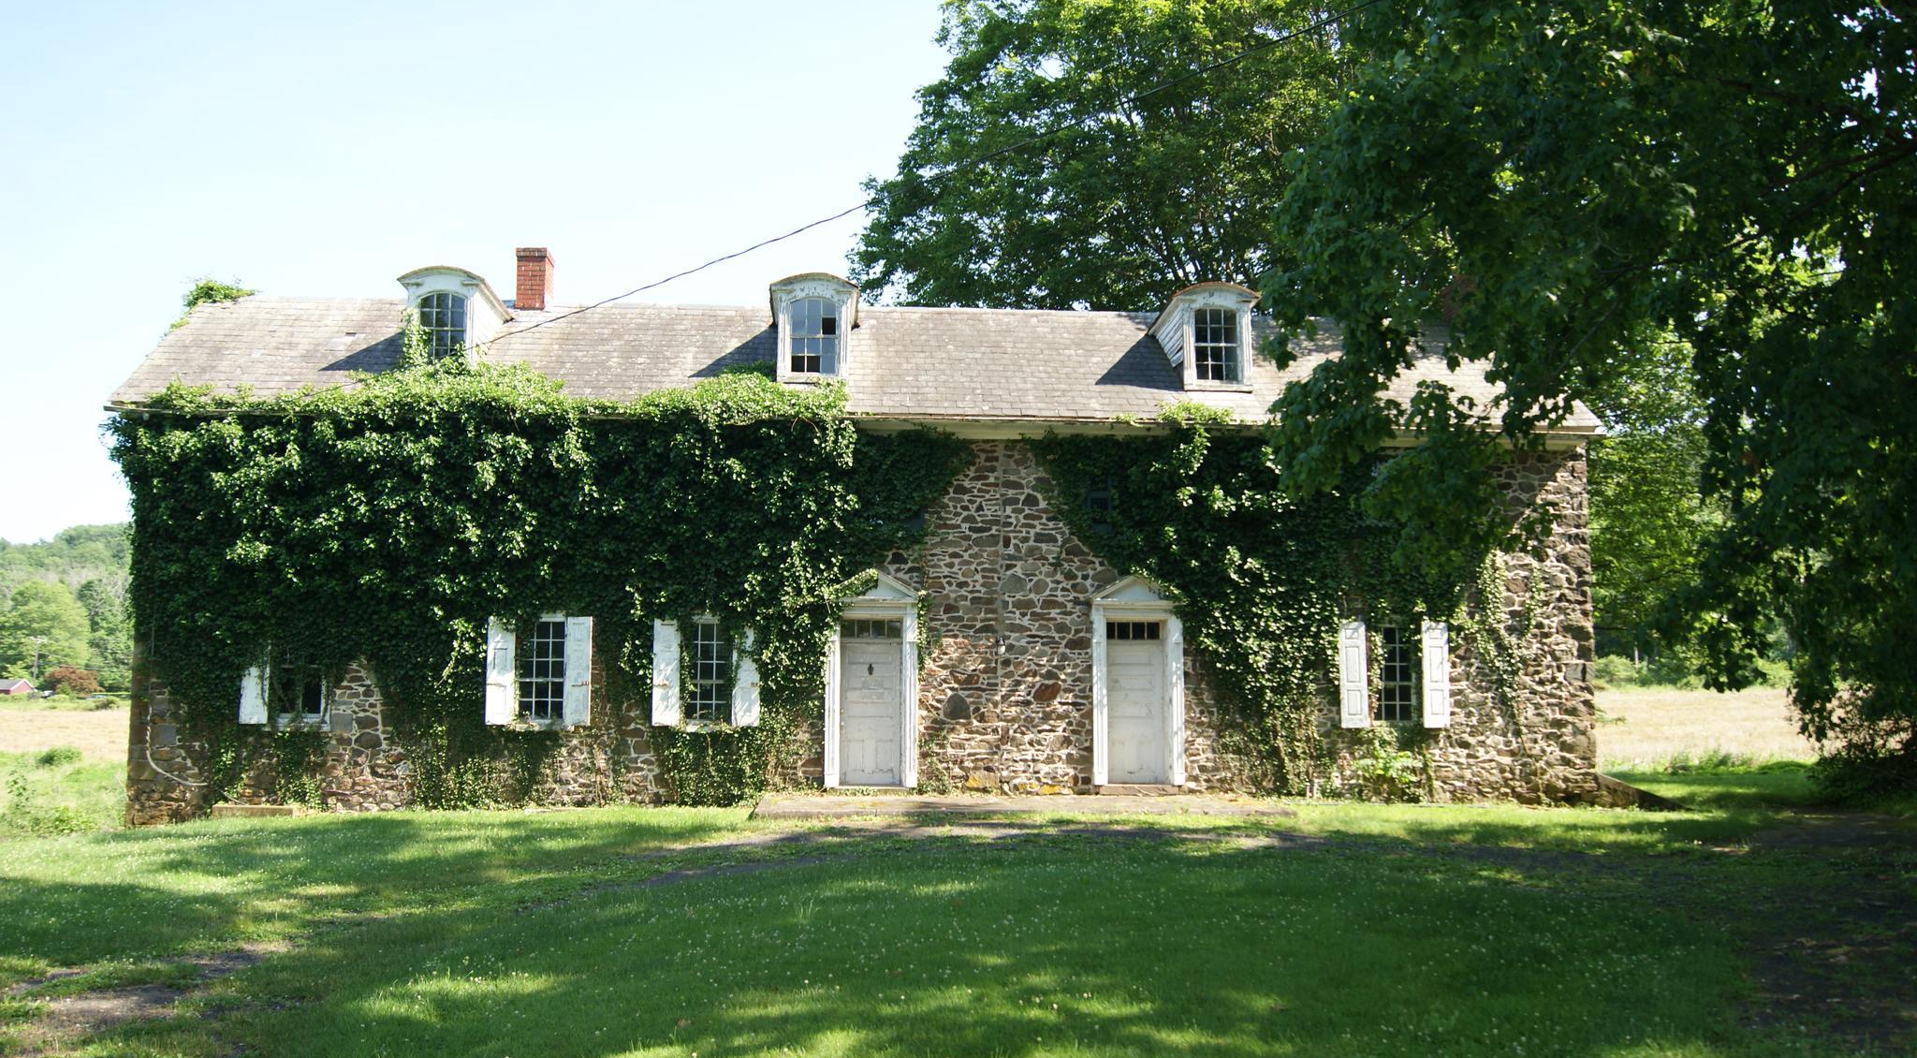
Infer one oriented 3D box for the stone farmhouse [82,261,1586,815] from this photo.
[{"bbox_3d":[-1.265,0.003,23.236,20.850,8.550,6.400,1,-6,-4],"label":"stone farmhouse"}]

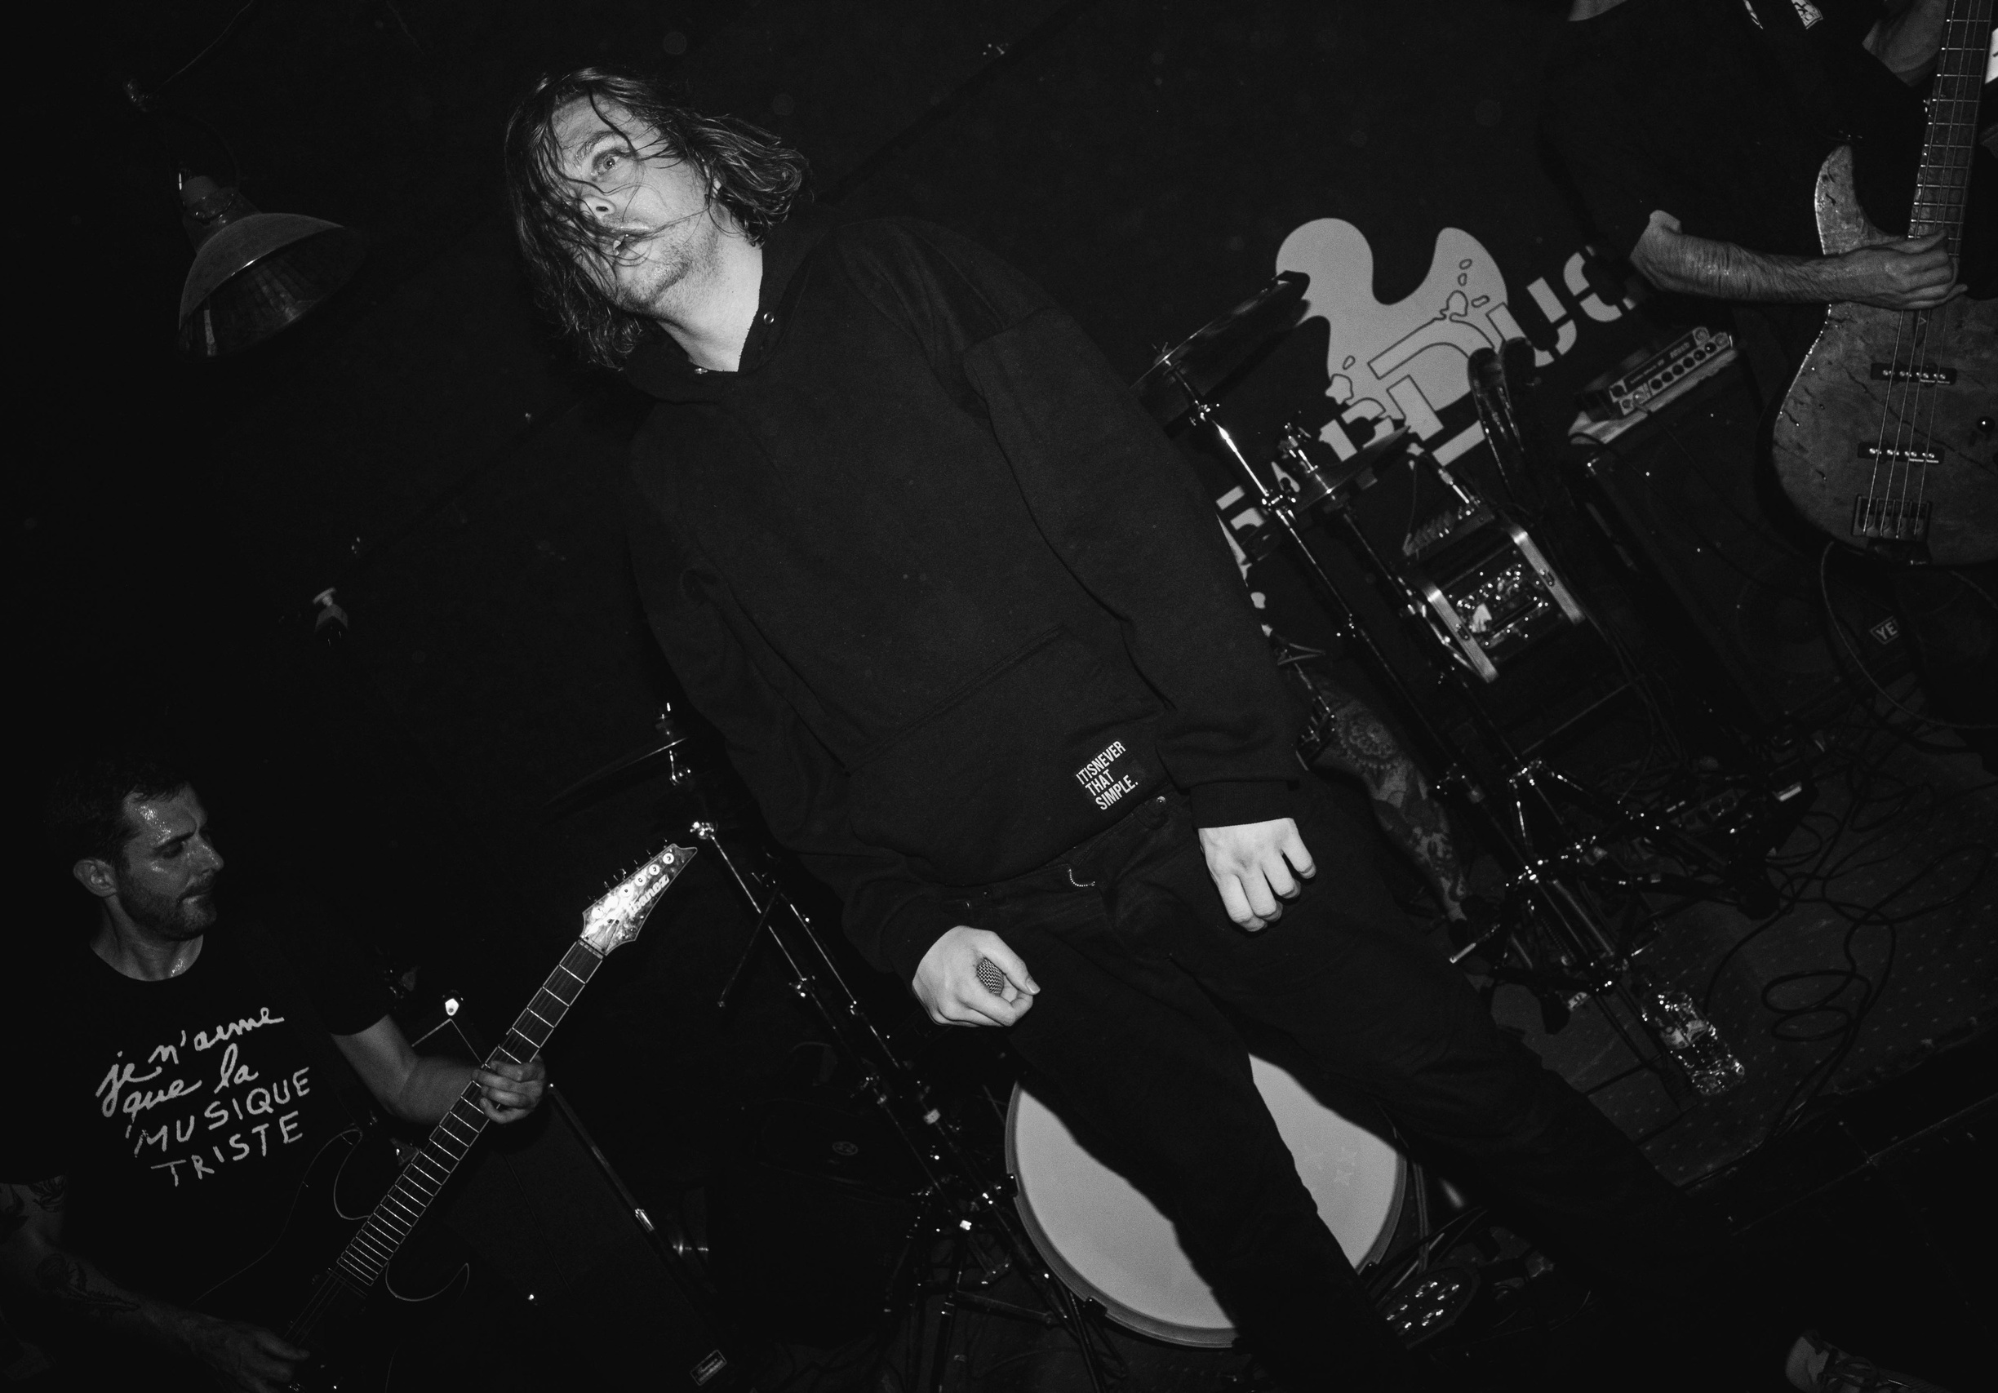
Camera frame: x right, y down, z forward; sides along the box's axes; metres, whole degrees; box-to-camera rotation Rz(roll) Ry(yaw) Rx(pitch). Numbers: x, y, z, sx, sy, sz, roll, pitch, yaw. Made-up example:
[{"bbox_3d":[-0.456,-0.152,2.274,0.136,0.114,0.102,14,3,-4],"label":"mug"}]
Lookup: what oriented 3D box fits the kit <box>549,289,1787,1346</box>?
[{"bbox_3d":[0.245,0.215,2.711,1.570,1.220,1.250,-35,-2,11],"label":"kit"}]

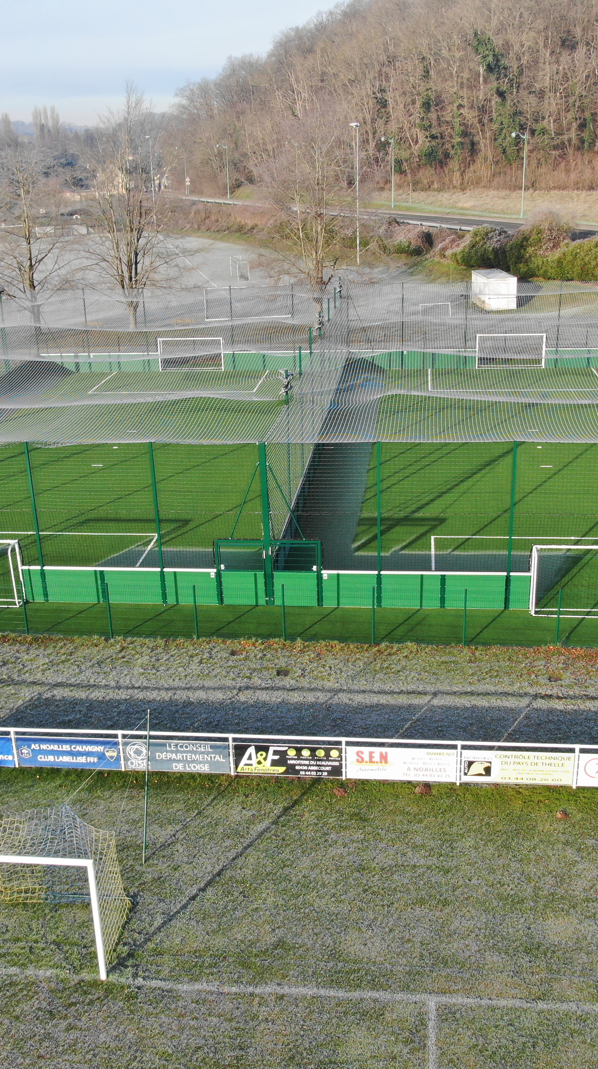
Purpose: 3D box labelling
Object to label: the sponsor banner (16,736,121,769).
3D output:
[{"bbox_3d":[-5.298,5.005,22.731,2.470,0.820,0.050,1,21,6],"label":"sponsor banner"}]

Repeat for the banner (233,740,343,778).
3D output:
[{"bbox_3d":[-0.265,5.061,22.202,2.470,0.820,0.050,1,21,6],"label":"banner"}]

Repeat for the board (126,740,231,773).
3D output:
[{"bbox_3d":[-2.743,5.025,22.306,2.420,0.800,0.040,0,22,7],"label":"board"}]

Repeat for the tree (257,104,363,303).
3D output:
[{"bbox_3d":[0.889,-24.038,75.180,9.300,15.350,9.000,-2,20,1],"label":"tree"}]

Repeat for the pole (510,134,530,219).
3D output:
[{"bbox_3d":[25.319,-41.247,113.952,2.000,9.300,0.550,-10,23,-19],"label":"pole"}]

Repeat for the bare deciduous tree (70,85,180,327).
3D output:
[{"bbox_3d":[-12.674,-24.066,74.247,9.100,17.638,9.100,-2,22,0],"label":"bare deciduous tree"}]

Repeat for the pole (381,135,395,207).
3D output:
[{"bbox_3d":[12.317,-49.710,135.905,2.000,9.300,0.550,-10,23,-19],"label":"pole"}]

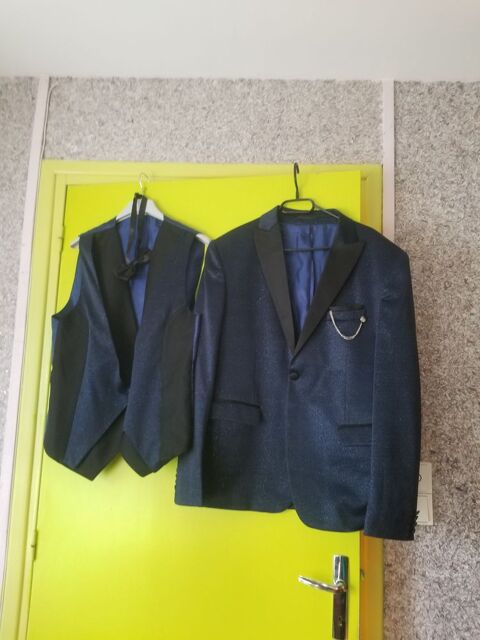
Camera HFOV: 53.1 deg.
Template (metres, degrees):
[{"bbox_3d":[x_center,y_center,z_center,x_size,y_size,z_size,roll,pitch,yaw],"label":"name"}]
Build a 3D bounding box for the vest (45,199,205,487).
[{"bbox_3d":[-0.294,0.049,1.216,0.424,0.690,0.120,1,-7,12],"label":"vest"}]

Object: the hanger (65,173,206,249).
[{"bbox_3d":[-0.264,-0.299,1.282,0.404,0.202,0.045,1,-7,12],"label":"hanger"}]

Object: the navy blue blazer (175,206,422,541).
[{"bbox_3d":[0.124,0.086,1.097,0.542,0.739,0.165,1,-7,12],"label":"navy blue blazer"}]

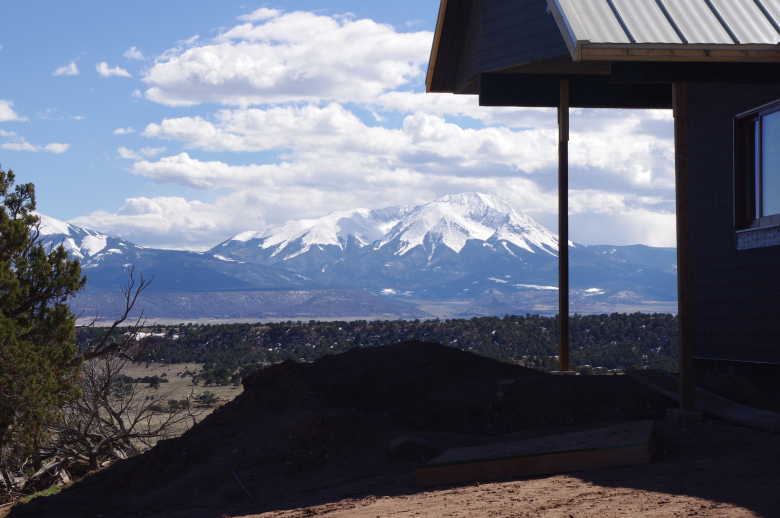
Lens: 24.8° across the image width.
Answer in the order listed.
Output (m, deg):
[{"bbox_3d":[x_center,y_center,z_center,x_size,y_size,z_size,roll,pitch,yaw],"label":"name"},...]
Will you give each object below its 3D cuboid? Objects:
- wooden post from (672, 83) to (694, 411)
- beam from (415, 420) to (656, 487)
[{"bbox_3d":[2.366,-0.097,14.295,0.095,2.653,0.095,0,-2,-7],"label":"wooden post"},{"bbox_3d":[1.170,1.520,13.900,1.780,0.165,1.120,-7,2,11],"label":"beam"}]

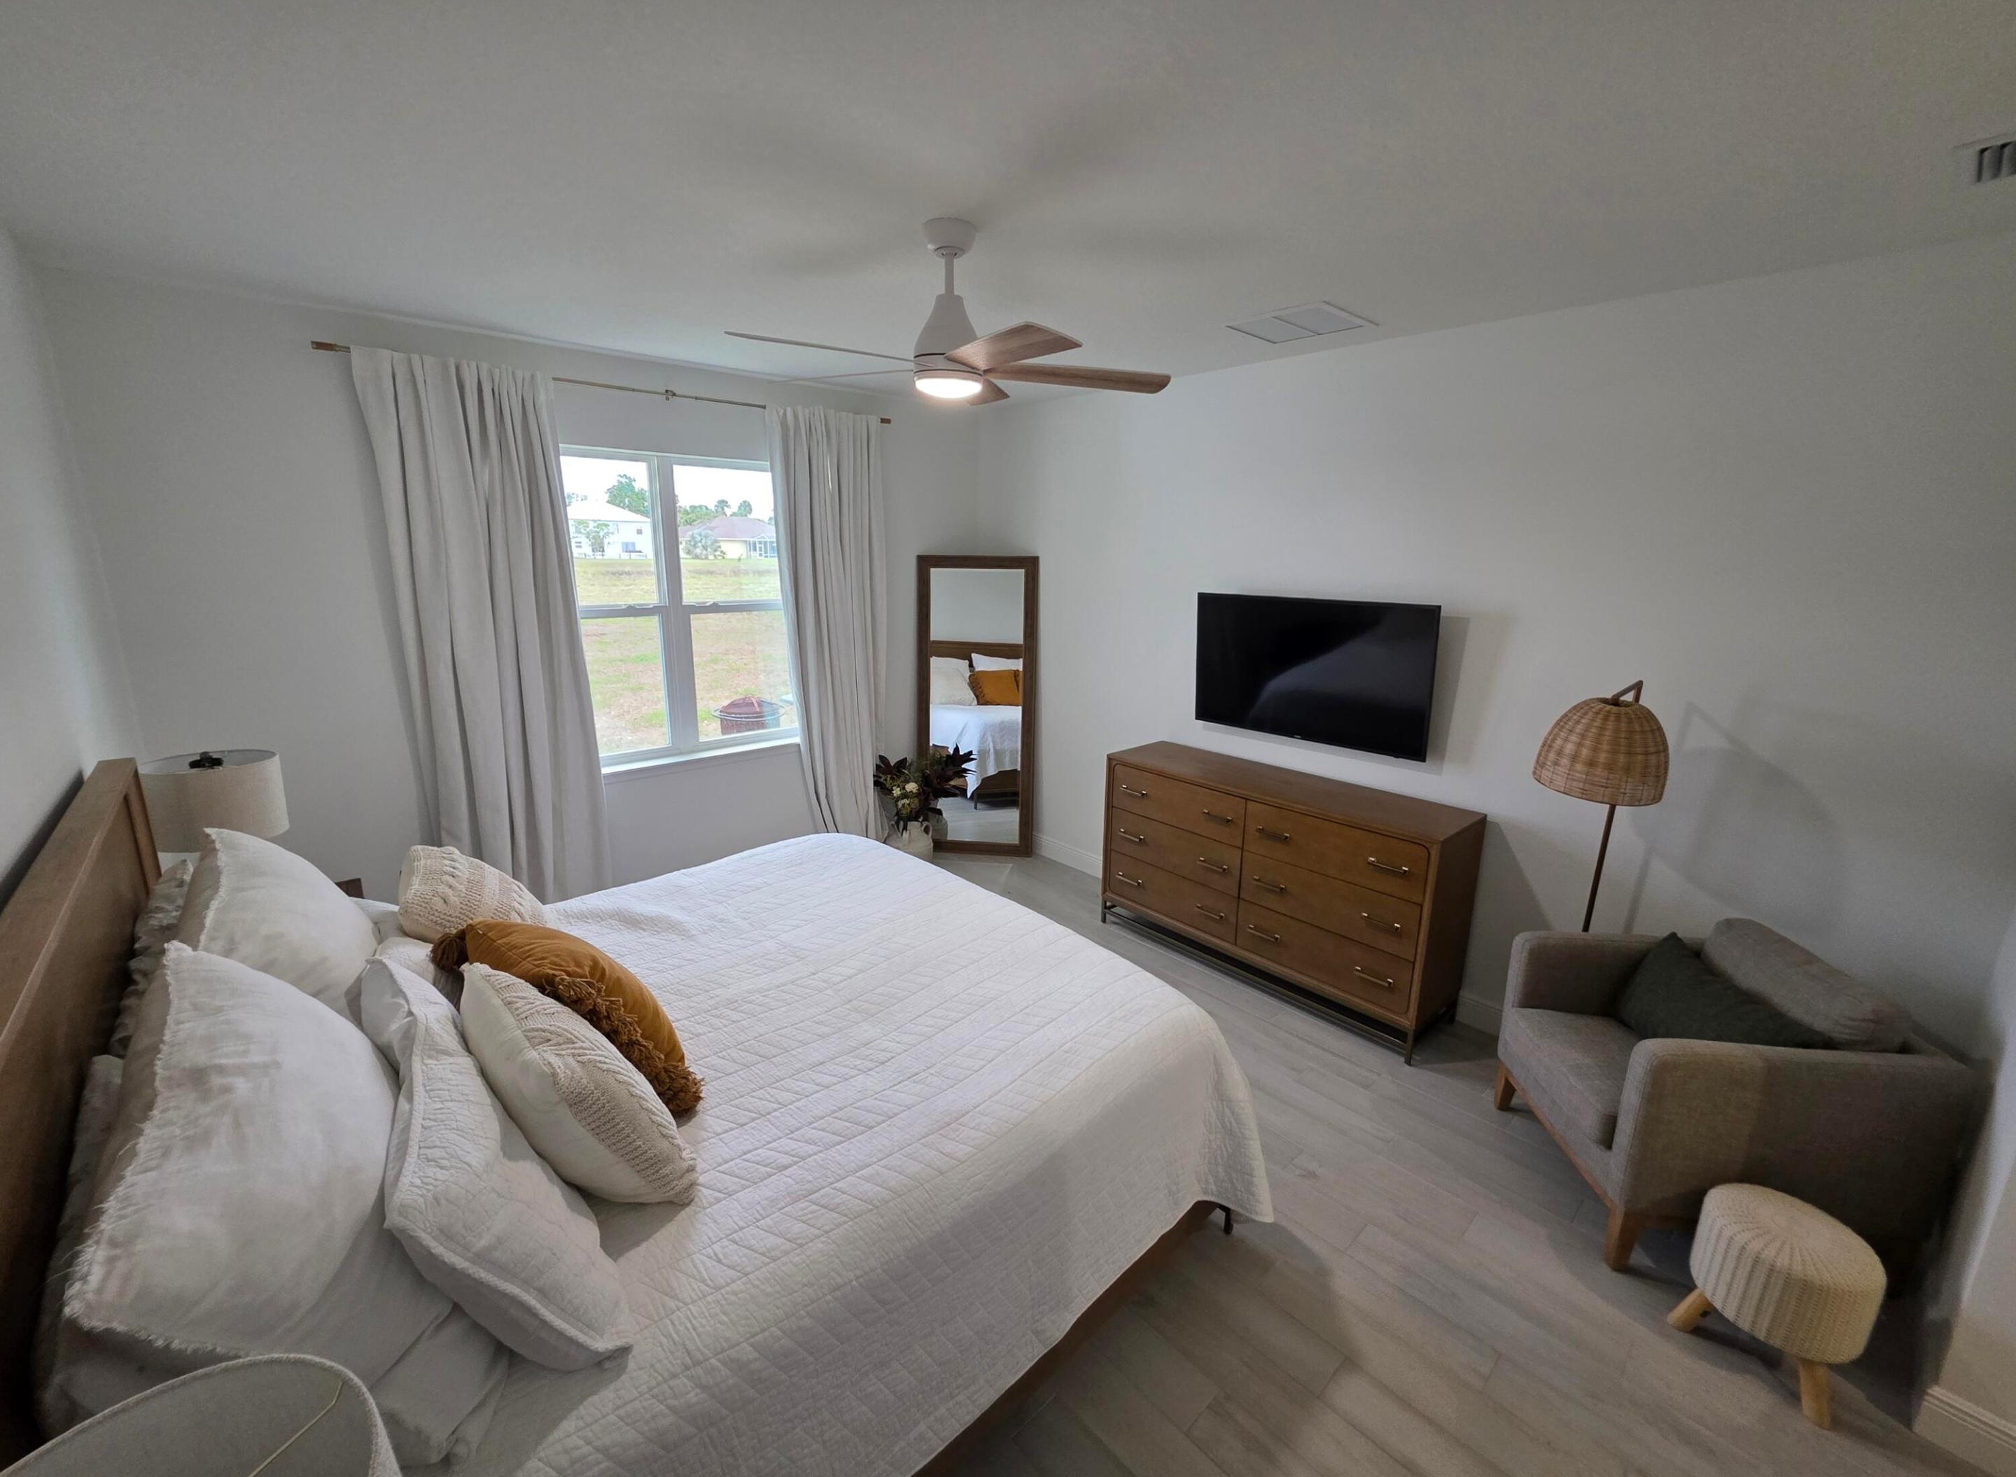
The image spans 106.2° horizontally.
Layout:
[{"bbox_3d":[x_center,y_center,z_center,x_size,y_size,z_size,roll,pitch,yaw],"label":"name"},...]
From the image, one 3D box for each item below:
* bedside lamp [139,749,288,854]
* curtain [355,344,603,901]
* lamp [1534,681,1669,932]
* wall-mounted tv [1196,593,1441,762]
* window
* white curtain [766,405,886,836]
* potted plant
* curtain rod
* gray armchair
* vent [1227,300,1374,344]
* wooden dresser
[{"bbox_3d":[-2.605,0.391,2.561,0.330,0.660,0.330,-13,19,-41],"label":"bedside lamp"},{"bbox_3d":[-2.221,-0.182,3.395,0.700,2.751,0.140,-13,19,-41],"label":"curtain"},{"bbox_3d":[2.005,0.598,2.657,0.490,1.604,0.355,-13,19,-41],"label":"lamp"},{"bbox_3d":[1.375,-0.322,3.510,0.070,0.643,1.125,-13,19,-41],"label":"wall-mounted tv"},{"bbox_3d":[-1.710,-0.682,3.961,1.870,1.498,0.100,-13,19,-41],"label":"window"},{"bbox_3d":[-0.986,-0.458,4.492,0.715,2.745,0.140,-13,19,-41],"label":"white curtain"},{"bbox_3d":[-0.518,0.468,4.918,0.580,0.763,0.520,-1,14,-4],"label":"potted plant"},{"bbox_3d":[-1.624,-1.637,3.596,2.517,0.045,0.080,-13,19,-41],"label":"curtain rod"},{"bbox_3d":[2.157,1.045,2.384,0.770,0.869,0.690,1,14,4],"label":"gray armchair"},{"bbox_3d":[1.087,-1.562,2.846,0.406,0.020,0.396,-13,19,-41],"label":"vent"},{"bbox_3d":[1.244,0.673,3.676,0.467,0.964,1.630,-13,19,-41],"label":"wooden dresser"}]

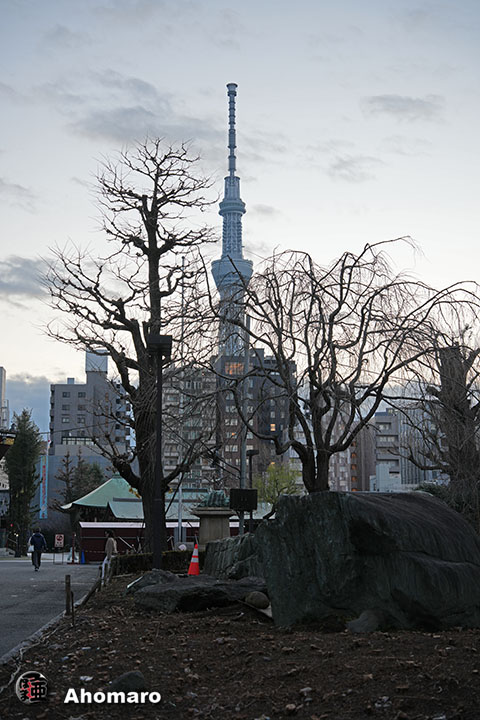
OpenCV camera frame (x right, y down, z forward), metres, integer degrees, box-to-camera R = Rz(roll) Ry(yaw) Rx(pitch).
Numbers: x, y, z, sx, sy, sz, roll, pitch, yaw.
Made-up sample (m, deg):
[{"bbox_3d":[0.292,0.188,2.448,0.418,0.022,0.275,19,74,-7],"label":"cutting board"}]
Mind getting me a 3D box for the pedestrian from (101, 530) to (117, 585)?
[{"bbox_3d":[-3.782,5.665,30.484,0.480,1.580,0.480,0,-9,0],"label":"pedestrian"}]

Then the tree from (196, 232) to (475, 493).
[{"bbox_3d":[1.931,1.077,22.121,6.100,7.500,5.700,0,-9,0],"label":"tree"}]

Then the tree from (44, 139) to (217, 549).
[{"bbox_3d":[-3.883,-0.468,37.581,6.100,15.700,6.000,0,-9,0],"label":"tree"}]

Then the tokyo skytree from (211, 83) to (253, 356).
[{"bbox_3d":[-9.947,-78.773,1444.259,66.000,634.000,66.000,0,-9,0],"label":"tokyo skytree"}]

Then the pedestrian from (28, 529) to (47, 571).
[{"bbox_3d":[-7.945,7.441,41.644,0.620,1.720,0.500,0,-9,0],"label":"pedestrian"}]

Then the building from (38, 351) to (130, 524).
[{"bbox_3d":[-35.624,20.348,245.980,20.000,43.000,18.000,0,-9,0],"label":"building"}]

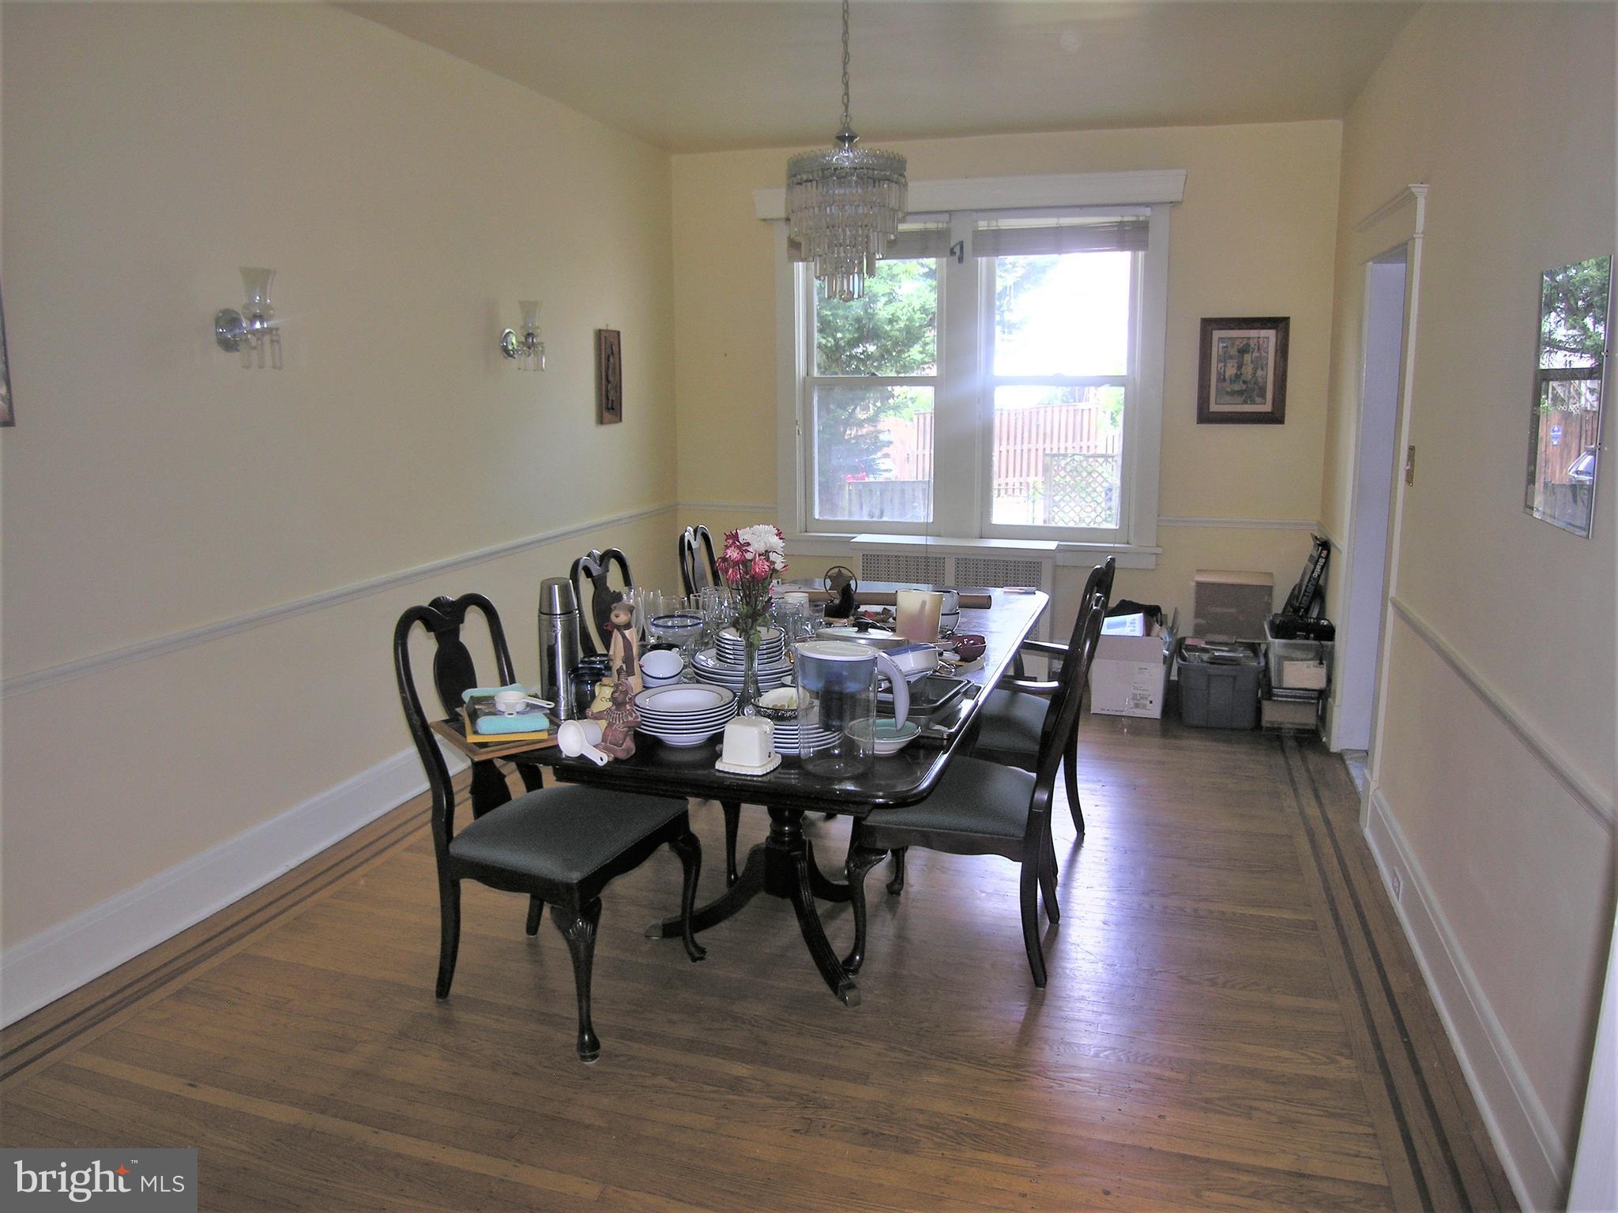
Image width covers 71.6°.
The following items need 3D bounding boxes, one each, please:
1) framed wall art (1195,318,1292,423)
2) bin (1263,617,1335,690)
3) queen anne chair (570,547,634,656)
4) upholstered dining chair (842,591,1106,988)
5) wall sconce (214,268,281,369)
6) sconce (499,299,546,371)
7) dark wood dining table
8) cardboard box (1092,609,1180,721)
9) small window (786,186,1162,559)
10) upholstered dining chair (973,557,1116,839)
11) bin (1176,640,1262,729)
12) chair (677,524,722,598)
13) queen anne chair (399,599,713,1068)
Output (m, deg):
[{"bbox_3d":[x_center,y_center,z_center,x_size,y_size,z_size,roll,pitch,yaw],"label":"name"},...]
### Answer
[{"bbox_3d":[2.160,-1.173,5.582,0.420,0.521,0.030,3,12,17],"label":"framed wall art"},{"bbox_3d":[2.286,0.224,5.284,0.276,0.242,0.471,3,12,17],"label":"bin"},{"bbox_3d":[-0.434,0.318,3.688,0.608,1.006,0.531,3,12,19],"label":"queen anne chair"},{"bbox_3d":[0.457,0.445,3.005,0.608,1.009,0.531,3,12,17],"label":"upholstered dining chair"},{"bbox_3d":[-1.654,-0.852,3.309,0.155,0.290,0.125,3,12,17],"label":"wall sconce"},{"bbox_3d":[-1.214,-1.150,4.785,0.192,0.287,0.126,3,12,17],"label":"sconce"},{"bbox_3d":[0.076,0.499,3.418,1.052,0.747,2.292,3,12,17],"label":"dark wood dining table"},{"bbox_3d":[1.591,0.285,5.557,0.353,0.389,0.502,3,12,17],"label":"cardboard box"},{"bbox_3d":[0.834,-1.233,5.997,2.040,1.840,0.120,3,12,17],"label":"small window"},{"bbox_3d":[0.649,0.322,3.603,0.608,1.012,0.578,4,12,22],"label":"upholstered dining chair"},{"bbox_3d":[1.951,0.363,5.367,0.374,0.305,0.518,3,12,17],"label":"bin"},{"bbox_3d":[-0.162,0.210,4.354,0.609,1.032,0.562,2,12,12],"label":"chair"},{"bbox_3d":[-0.680,0.502,2.903,0.609,1.032,0.562,5,12,24],"label":"queen anne chair"}]

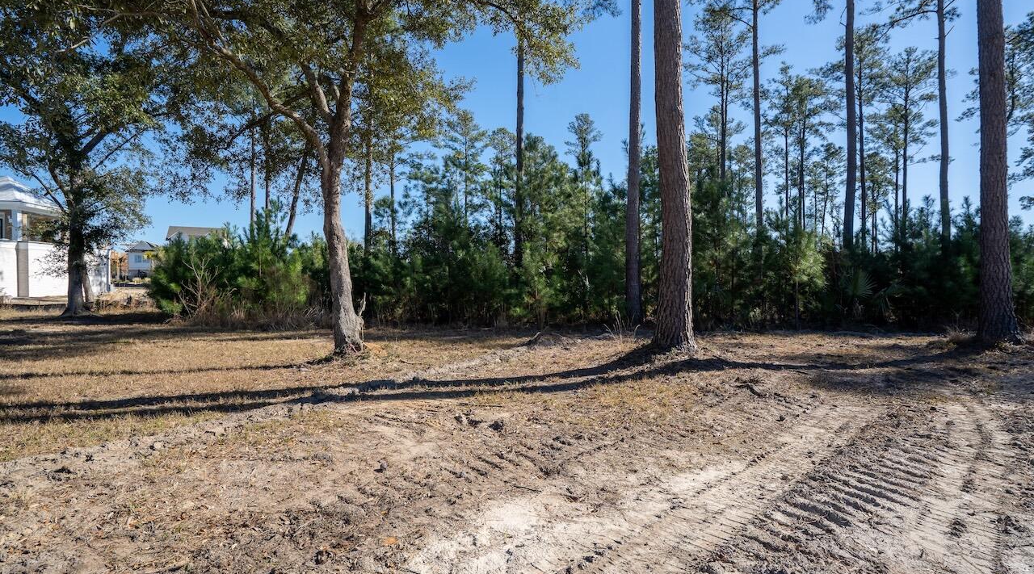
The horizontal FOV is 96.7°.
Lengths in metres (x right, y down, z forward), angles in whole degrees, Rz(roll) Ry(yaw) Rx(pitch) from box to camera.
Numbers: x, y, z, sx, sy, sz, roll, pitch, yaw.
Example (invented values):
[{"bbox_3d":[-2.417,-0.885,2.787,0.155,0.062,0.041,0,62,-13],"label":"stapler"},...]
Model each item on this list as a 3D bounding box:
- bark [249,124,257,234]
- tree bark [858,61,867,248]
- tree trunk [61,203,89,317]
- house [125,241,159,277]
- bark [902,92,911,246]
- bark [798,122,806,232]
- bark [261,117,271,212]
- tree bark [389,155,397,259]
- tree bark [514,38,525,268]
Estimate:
[{"bbox_3d":[-14.924,-6.034,26.000,0.277,6.220,0.277,0,0,0],"label":"bark"},{"bbox_3d":[20.293,-7.785,27.000,0.276,11.010,0.276,0,0,37],"label":"tree bark"},{"bbox_3d":[-15.345,-0.928,16.000,0.550,3.990,0.550,0,0,-44],"label":"tree trunk"},{"bbox_3d":[-56.918,-4.184,70.000,6.000,6.200,6.000,0,0,-21],"label":"house"},{"bbox_3d":[23.678,-7.335,28.000,0.280,9.350,0.280,0,0,40],"label":"bark"},{"bbox_3d":[18.645,-7.331,30.000,0.292,7.280,0.292,-1,0,32],"label":"bark"},{"bbox_3d":[-14.102,-6.948,26.000,0.279,5.300,0.279,0,0,0],"label":"bark"},{"bbox_3d":[-7.016,-4.662,26.000,0.269,5.850,0.269,-1,0,0],"label":"tree bark"},{"bbox_3d":[0.105,-5.837,20.000,0.352,9.990,0.352,1,0,0],"label":"tree bark"}]

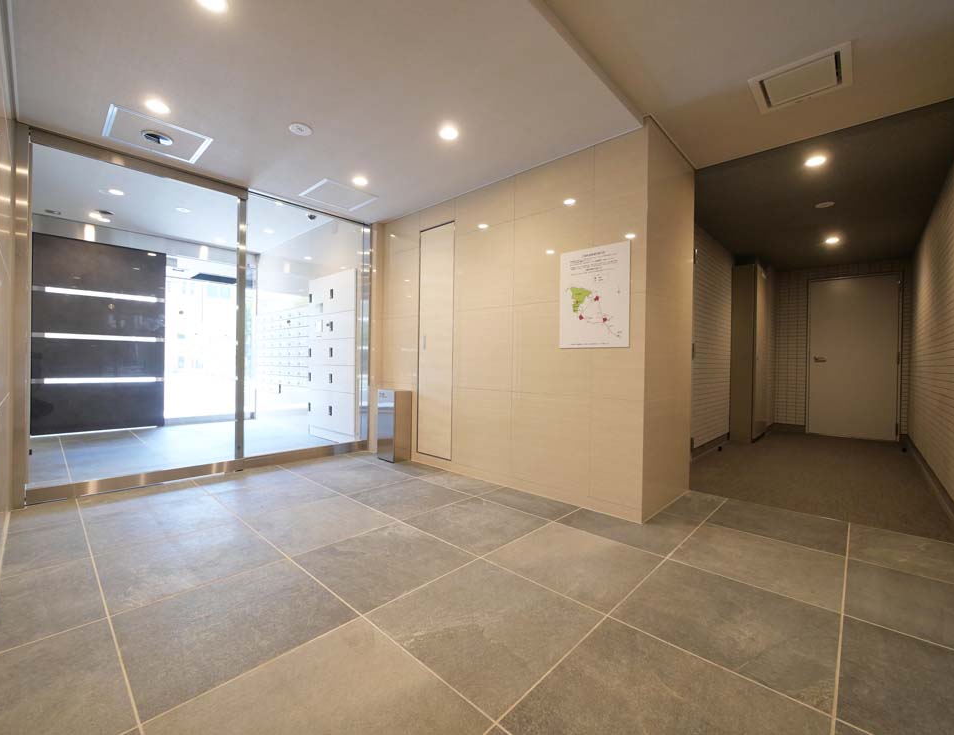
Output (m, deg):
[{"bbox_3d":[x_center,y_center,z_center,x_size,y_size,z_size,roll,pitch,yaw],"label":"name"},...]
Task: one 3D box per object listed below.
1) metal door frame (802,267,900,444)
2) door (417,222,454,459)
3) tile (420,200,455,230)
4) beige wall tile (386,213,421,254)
[{"bbox_3d":[4.824,-0.135,5.116,0.860,2.060,0.060,1,0,43],"label":"metal door frame"},{"bbox_3d":[-0.339,-0.215,3.333,0.439,1.922,0.040,1,0,43],"label":"door"},{"bbox_3d":[-0.329,-1.268,3.323,0.439,0.183,0.020,1,0,43],"label":"tile"},{"bbox_3d":[-0.689,-1.210,3.658,0.543,0.311,0.020,1,0,43],"label":"beige wall tile"}]

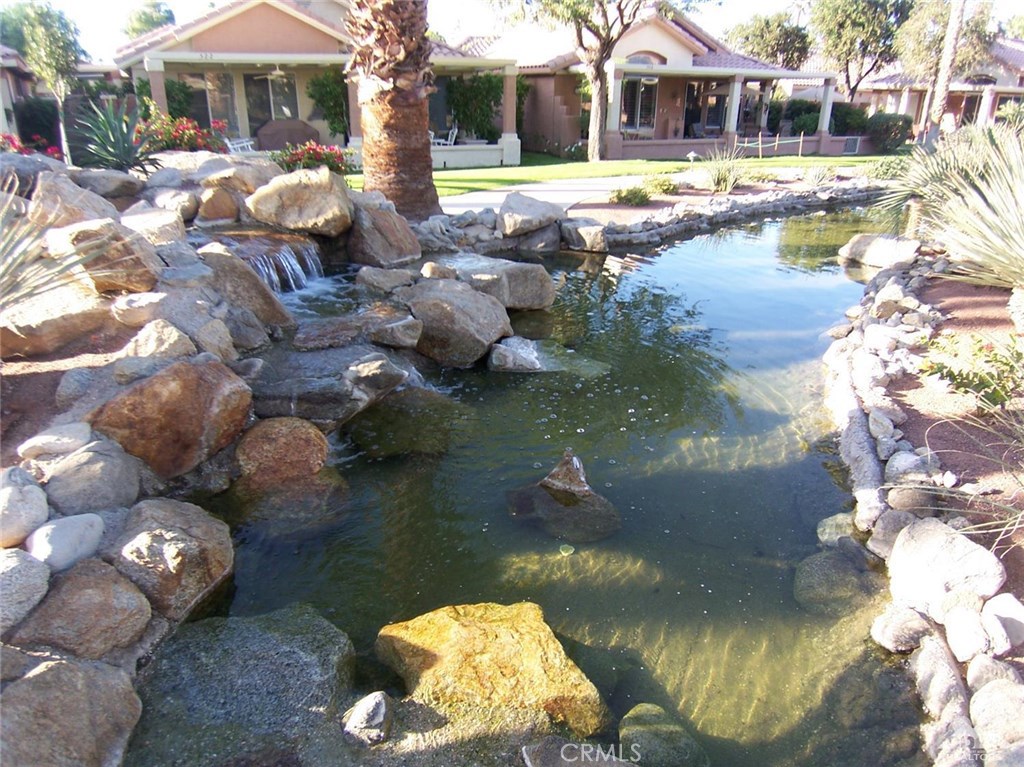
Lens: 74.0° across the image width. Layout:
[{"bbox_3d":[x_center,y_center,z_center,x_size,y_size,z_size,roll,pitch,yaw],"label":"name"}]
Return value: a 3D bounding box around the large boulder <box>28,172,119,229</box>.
[{"bbox_3d":[-3.378,-1.422,5.238,0.580,0.450,0.470,12,24,28],"label":"large boulder"}]

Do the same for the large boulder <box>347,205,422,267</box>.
[{"bbox_3d":[-1.339,-1.581,7.200,0.840,0.600,0.680,-4,21,-9],"label":"large boulder"}]

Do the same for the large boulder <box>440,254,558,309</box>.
[{"bbox_3d":[-0.141,-1.062,7.091,1.100,0.500,0.800,-5,22,-14],"label":"large boulder"}]

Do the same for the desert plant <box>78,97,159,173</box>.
[{"bbox_3d":[-5.290,-3.348,9.200,1.080,0.980,1.020,-11,23,-27],"label":"desert plant"}]

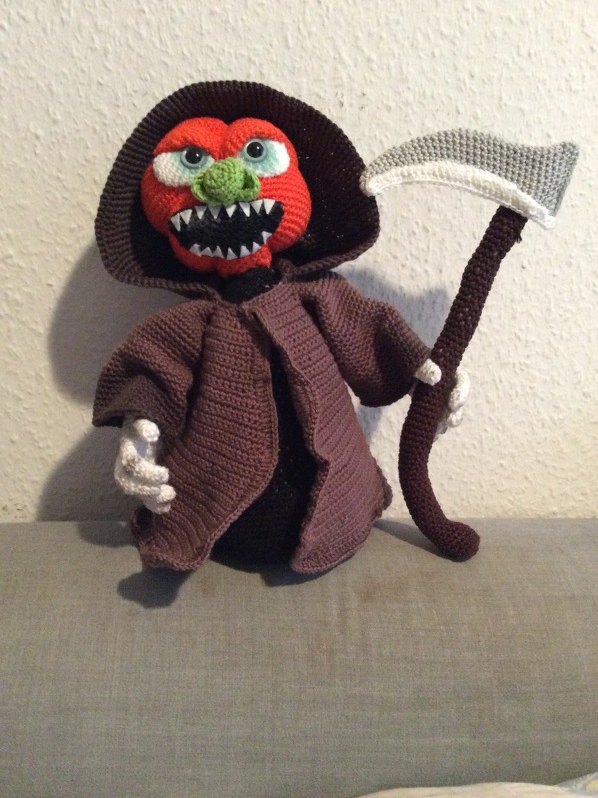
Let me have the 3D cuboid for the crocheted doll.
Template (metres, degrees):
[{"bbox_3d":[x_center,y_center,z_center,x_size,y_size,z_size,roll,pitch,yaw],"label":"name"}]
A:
[{"bbox_3d":[-0.031,-0.055,0.580,0.260,0.365,0.180,-2,5,0],"label":"crocheted doll"}]

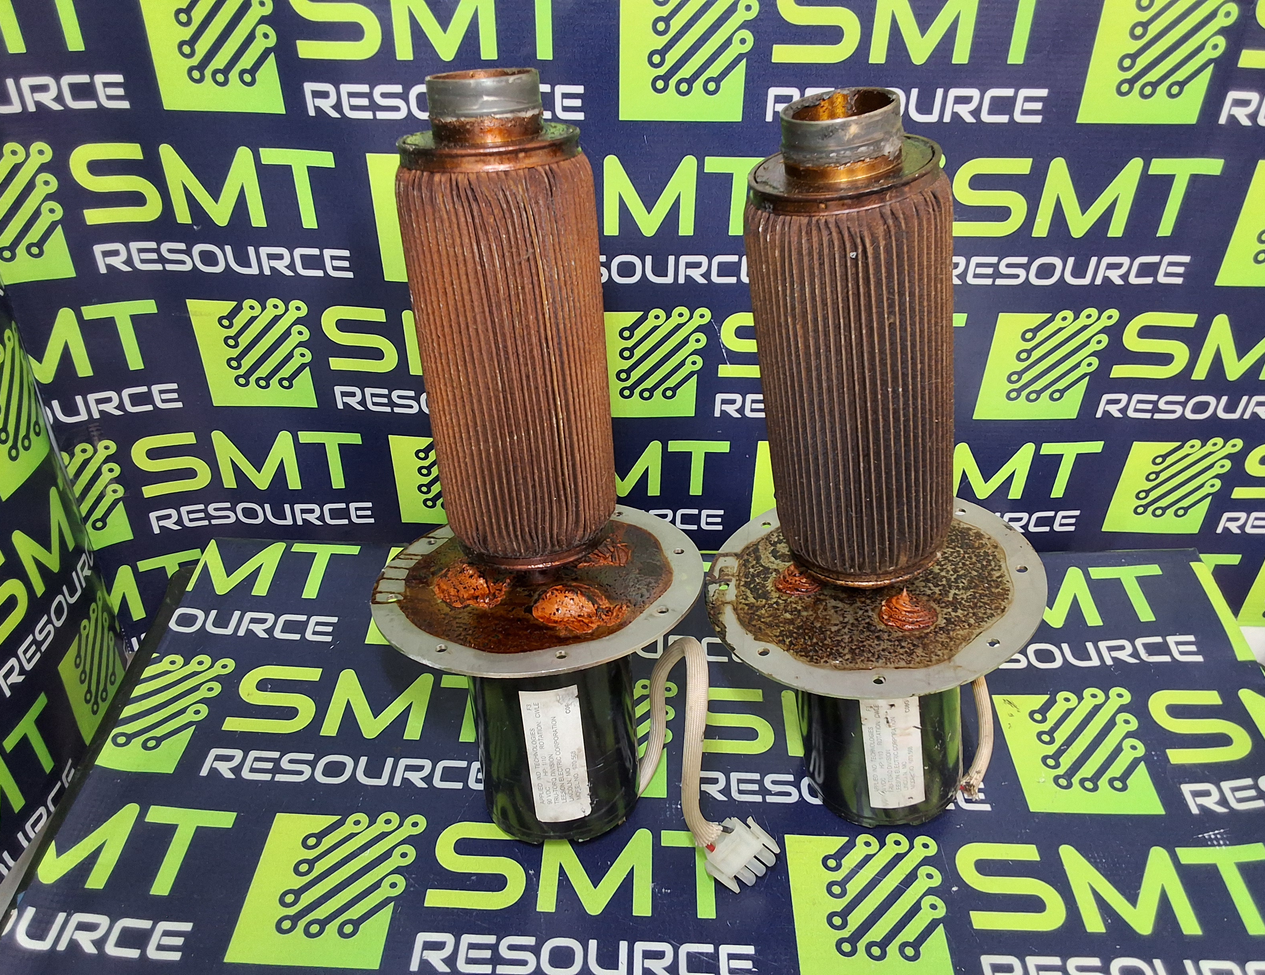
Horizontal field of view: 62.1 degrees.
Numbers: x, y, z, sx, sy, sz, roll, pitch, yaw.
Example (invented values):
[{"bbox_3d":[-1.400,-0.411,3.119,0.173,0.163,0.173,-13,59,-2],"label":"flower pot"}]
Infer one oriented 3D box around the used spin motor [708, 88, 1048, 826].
[{"bbox_3d":[0.089,0.006,0.404,0.133,0.301,0.133,-4,34,12],"label":"used spin motor"}]

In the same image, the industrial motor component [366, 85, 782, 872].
[{"bbox_3d":[-0.031,0.005,0.409,0.151,0.312,0.133,-7,26,-6],"label":"industrial motor component"}]

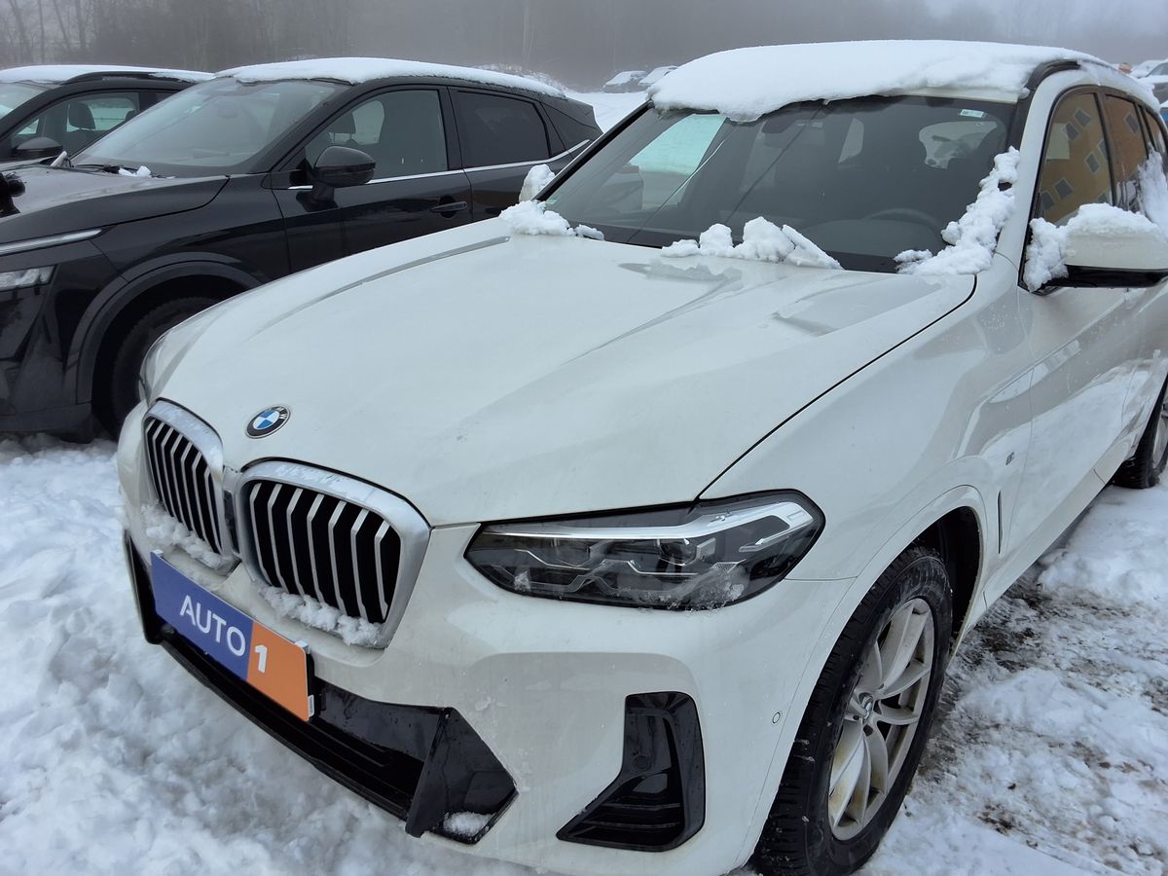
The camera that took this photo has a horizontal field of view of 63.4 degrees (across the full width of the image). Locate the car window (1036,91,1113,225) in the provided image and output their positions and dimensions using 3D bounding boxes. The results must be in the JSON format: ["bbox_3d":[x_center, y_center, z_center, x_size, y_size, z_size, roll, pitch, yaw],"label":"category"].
[{"bbox_3d":[1.290,-0.691,2.502,0.080,0.460,0.980,-11,6,43],"label":"car window"}]

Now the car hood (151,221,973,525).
[{"bbox_3d":[-0.143,-0.239,2.091,1.560,0.310,1.400,17,24,37],"label":"car hood"}]

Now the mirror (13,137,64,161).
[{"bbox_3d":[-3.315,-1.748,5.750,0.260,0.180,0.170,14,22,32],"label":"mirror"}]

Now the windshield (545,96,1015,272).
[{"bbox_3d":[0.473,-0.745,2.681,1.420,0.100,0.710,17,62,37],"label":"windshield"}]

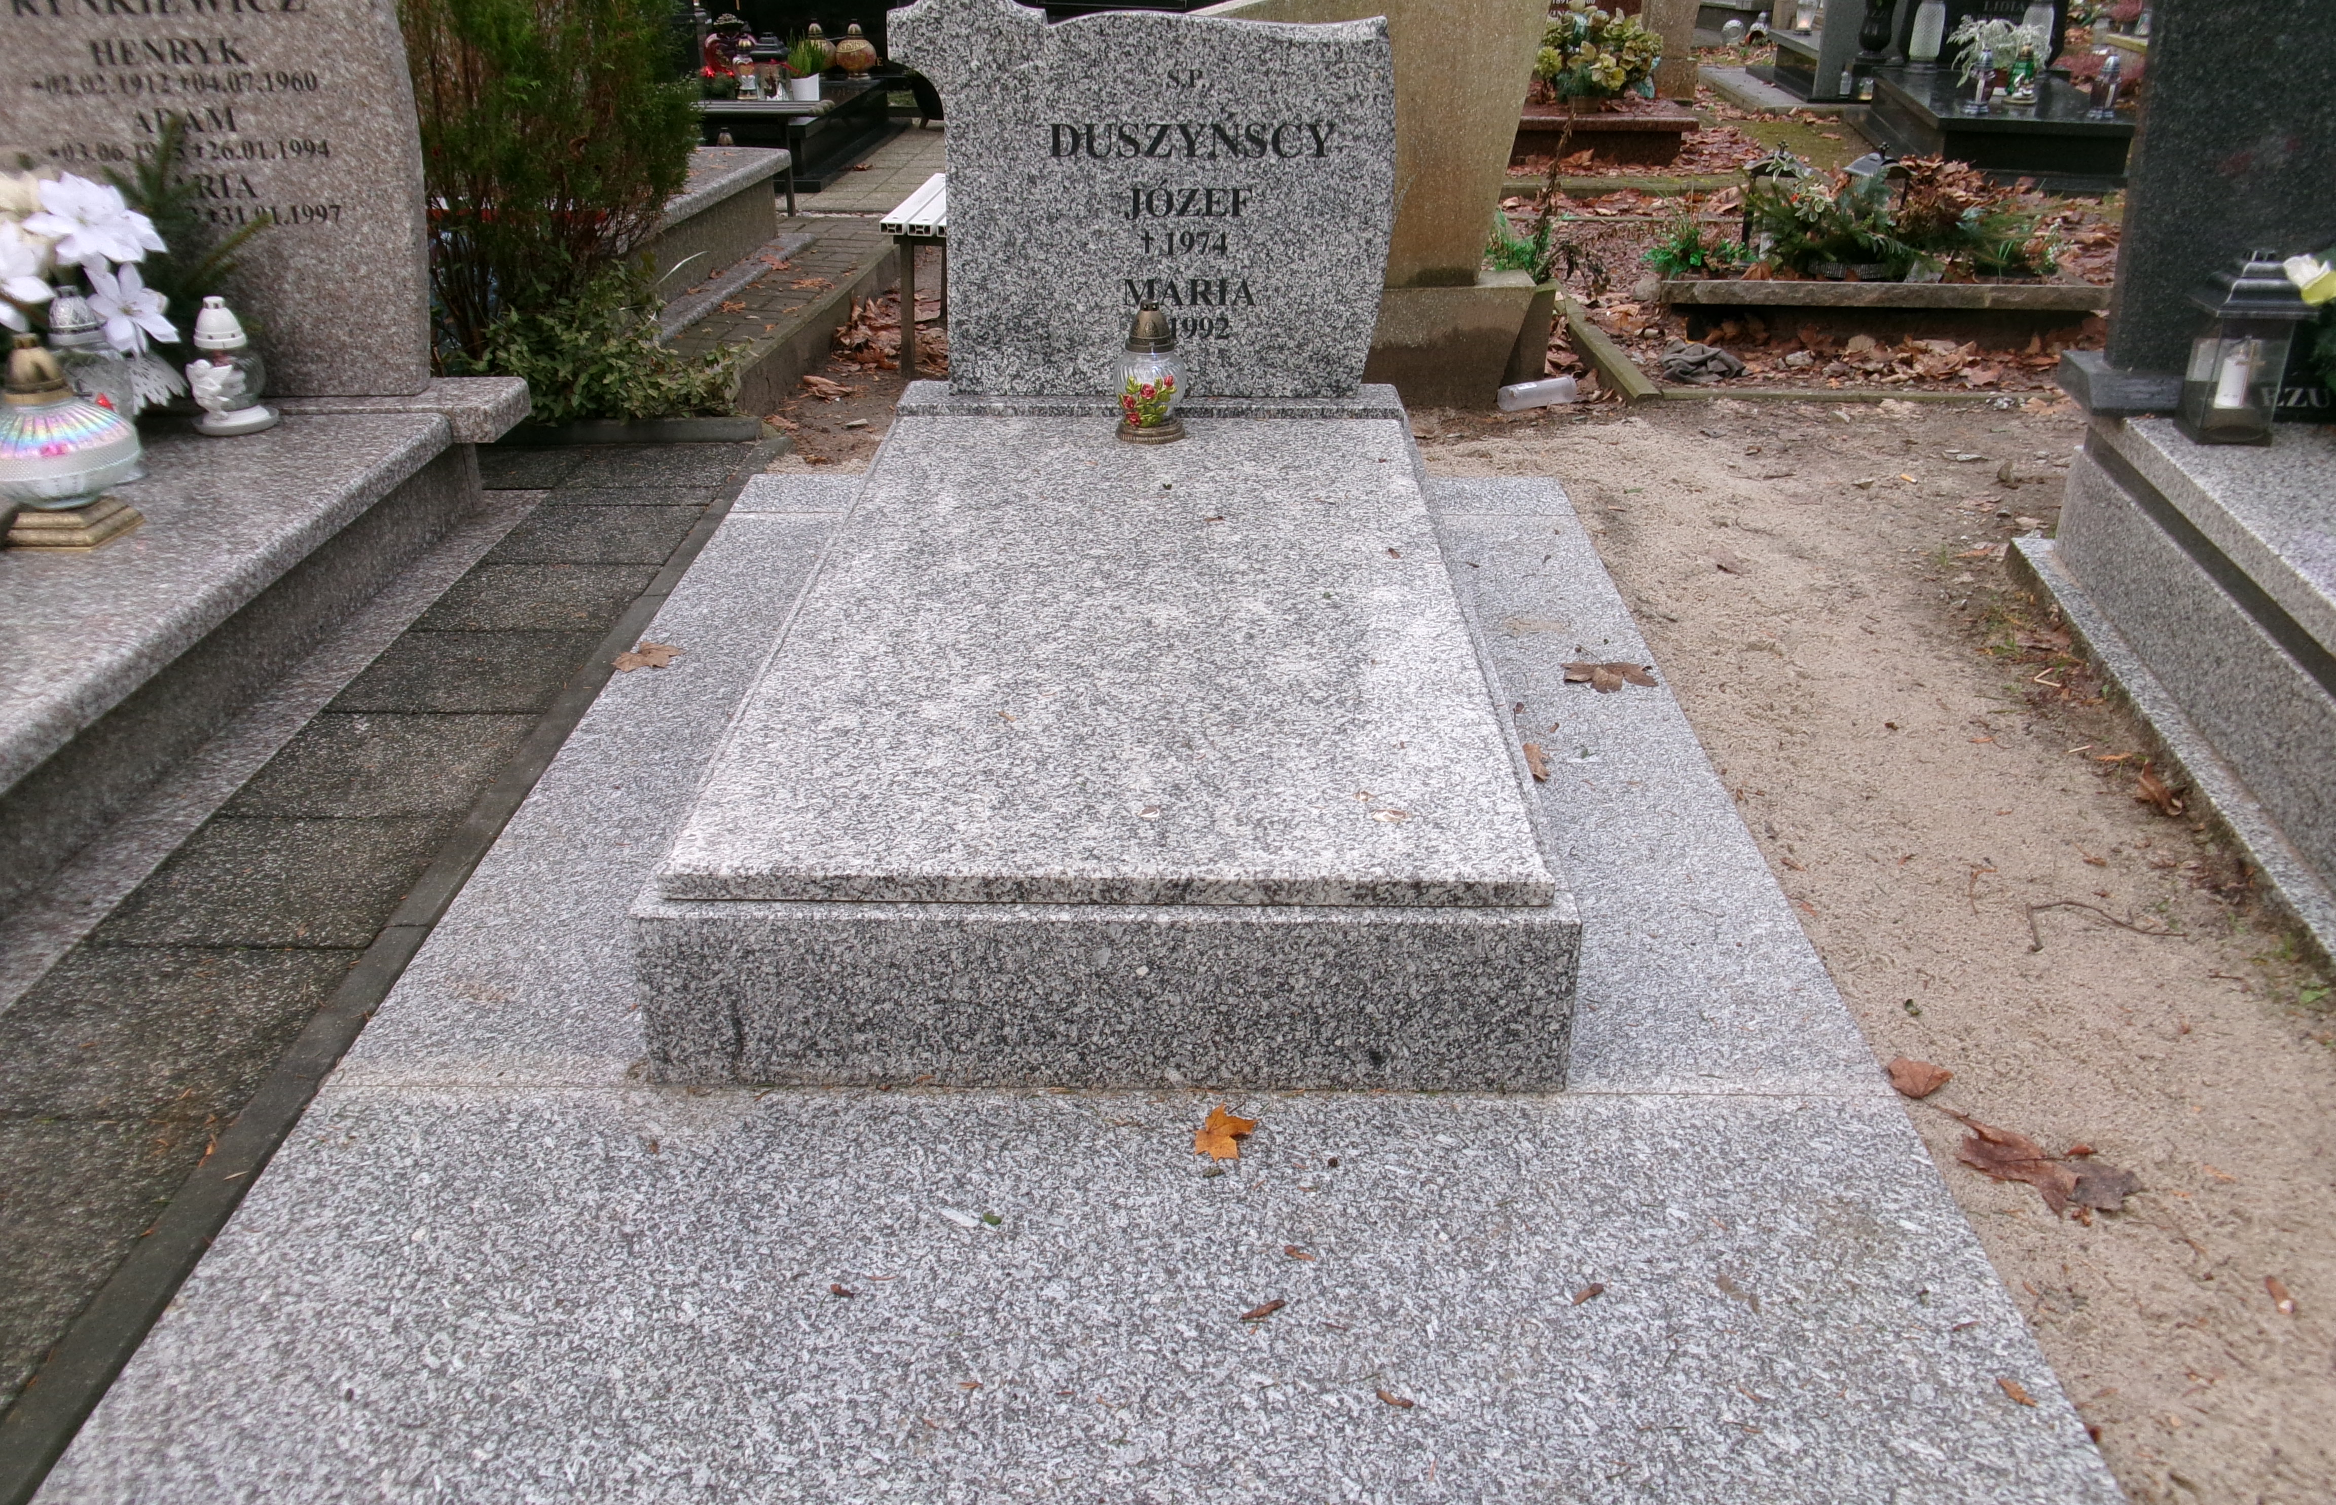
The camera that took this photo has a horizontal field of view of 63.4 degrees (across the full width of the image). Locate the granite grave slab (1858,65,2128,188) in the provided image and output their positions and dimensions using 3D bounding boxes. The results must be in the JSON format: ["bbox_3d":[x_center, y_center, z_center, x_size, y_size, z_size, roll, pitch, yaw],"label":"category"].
[{"bbox_3d":[3.541,-2.643,7.942,0.930,0.270,1.780,4,26,8],"label":"granite grave slab"}]

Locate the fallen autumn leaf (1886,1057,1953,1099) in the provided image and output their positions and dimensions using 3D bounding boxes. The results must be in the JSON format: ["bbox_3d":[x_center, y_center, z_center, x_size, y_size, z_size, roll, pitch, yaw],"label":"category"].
[{"bbox_3d":[0.829,0.354,2.075,0.068,0.018,0.058,0,26,1],"label":"fallen autumn leaf"}]

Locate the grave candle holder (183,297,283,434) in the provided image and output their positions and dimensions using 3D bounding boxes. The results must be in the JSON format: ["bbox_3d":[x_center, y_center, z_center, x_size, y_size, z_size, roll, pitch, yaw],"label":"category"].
[{"bbox_3d":[-1.631,-0.678,3.260,0.145,0.220,0.145,16,30,31],"label":"grave candle holder"}]

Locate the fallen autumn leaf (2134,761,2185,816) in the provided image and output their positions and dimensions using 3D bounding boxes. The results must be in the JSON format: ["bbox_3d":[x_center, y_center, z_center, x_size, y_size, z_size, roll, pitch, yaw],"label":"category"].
[{"bbox_3d":[1.400,0.050,2.673,0.060,0.040,0.085,0,26,1],"label":"fallen autumn leaf"}]

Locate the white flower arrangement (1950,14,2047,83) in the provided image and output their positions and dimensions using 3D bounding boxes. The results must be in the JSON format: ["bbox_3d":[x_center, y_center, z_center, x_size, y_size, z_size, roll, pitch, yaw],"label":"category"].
[{"bbox_3d":[3.212,-2.721,7.300,0.380,0.250,0.320,7,26,15],"label":"white flower arrangement"}]

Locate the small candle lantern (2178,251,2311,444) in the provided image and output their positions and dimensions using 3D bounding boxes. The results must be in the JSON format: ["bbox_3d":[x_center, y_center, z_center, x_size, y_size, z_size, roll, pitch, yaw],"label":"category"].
[{"bbox_3d":[1.589,-0.601,2.790,0.142,0.262,0.142,4,25,8],"label":"small candle lantern"}]

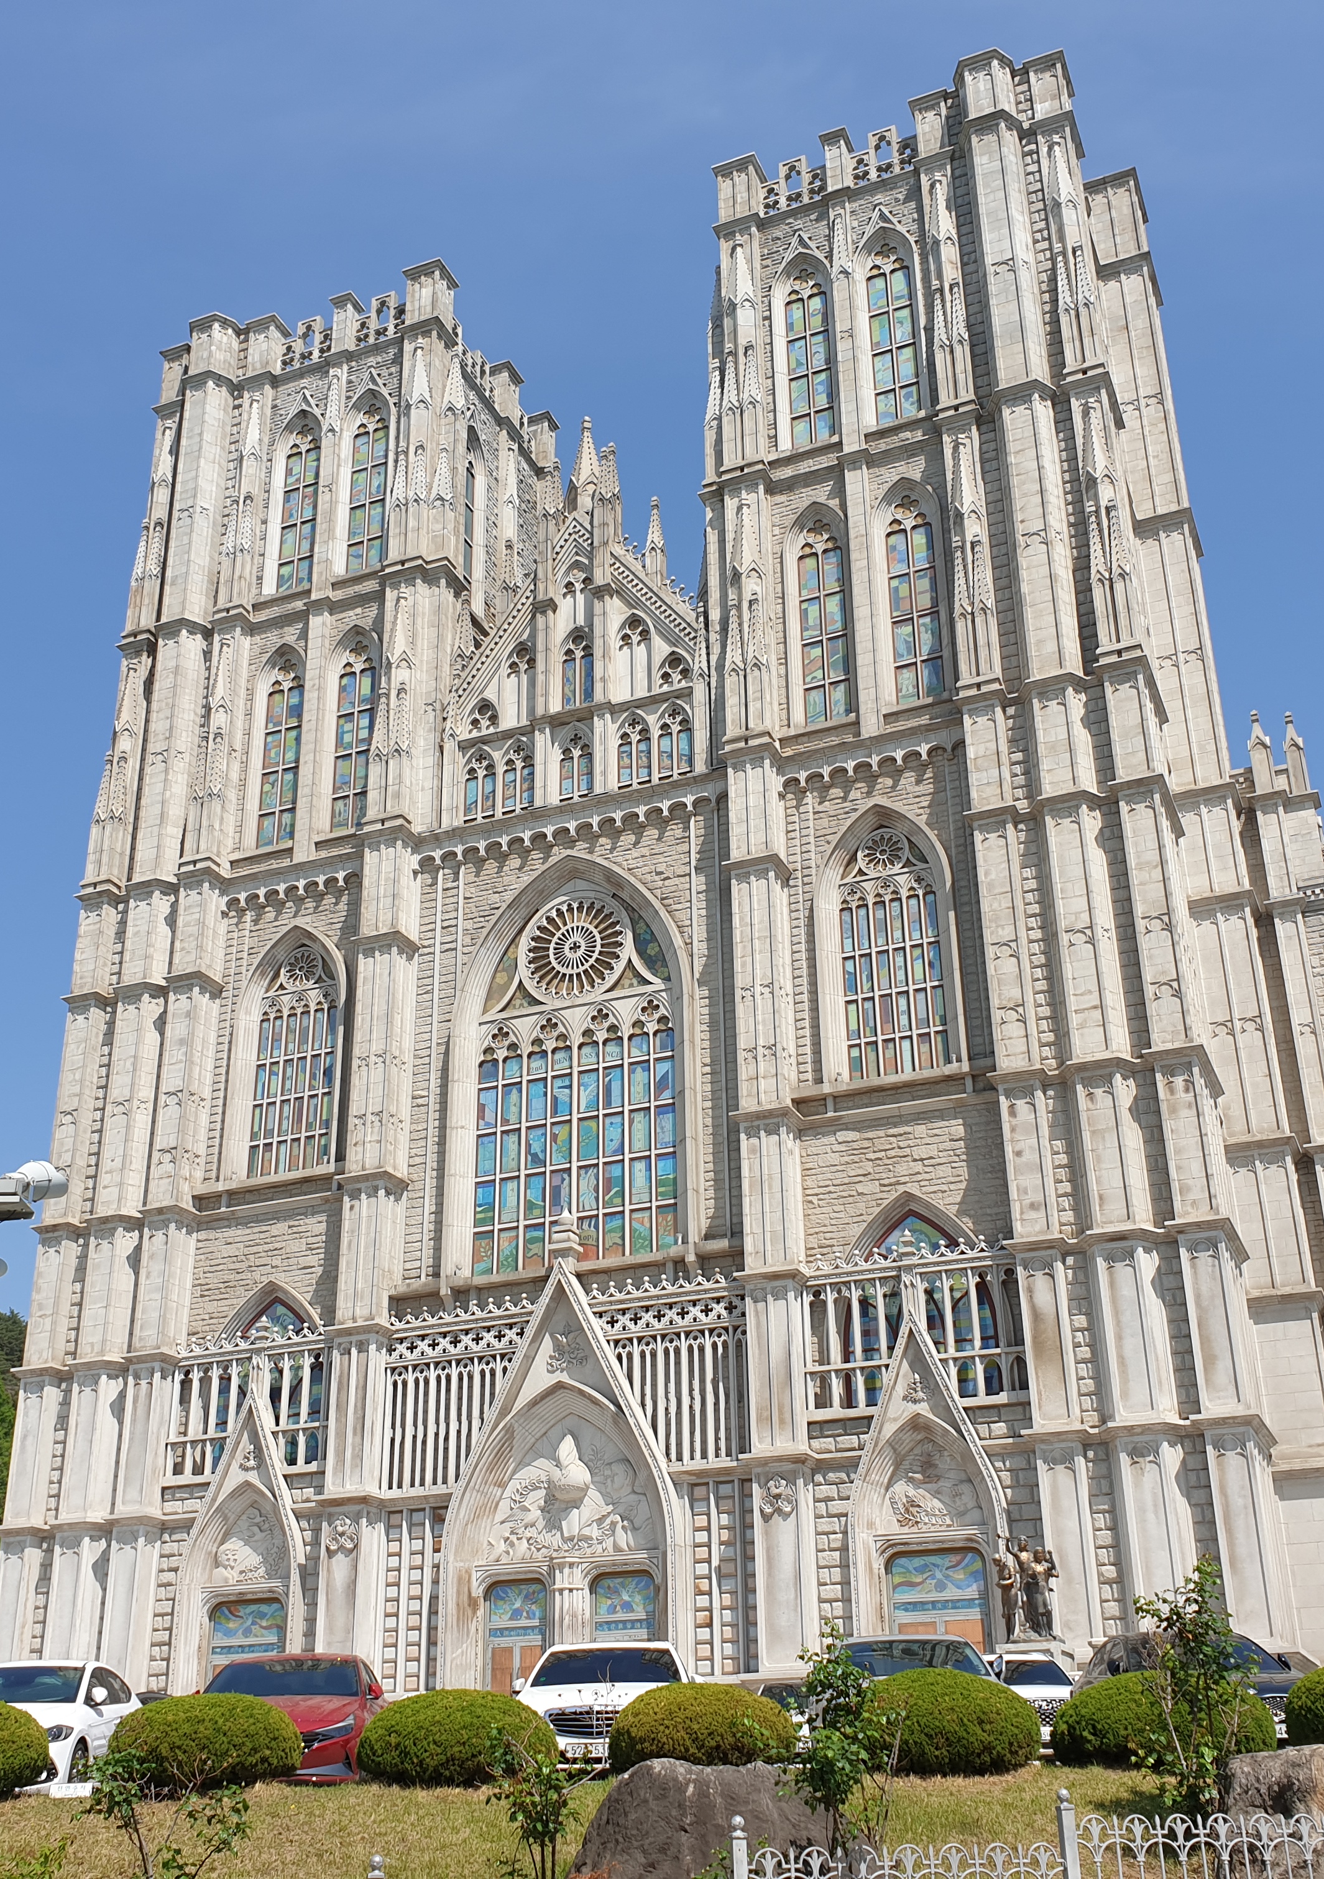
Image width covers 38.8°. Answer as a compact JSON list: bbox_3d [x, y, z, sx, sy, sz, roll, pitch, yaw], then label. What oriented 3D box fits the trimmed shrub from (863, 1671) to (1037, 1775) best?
[{"bbox_3d":[2.499,6.826,16.399,1.585,0.857,1.585,-1,-25,0],"label":"trimmed shrub"}]

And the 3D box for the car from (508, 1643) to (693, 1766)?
[{"bbox_3d":[-0.501,8.074,19.509,1.950,1.490,5.100,-2,-25,2],"label":"car"}]

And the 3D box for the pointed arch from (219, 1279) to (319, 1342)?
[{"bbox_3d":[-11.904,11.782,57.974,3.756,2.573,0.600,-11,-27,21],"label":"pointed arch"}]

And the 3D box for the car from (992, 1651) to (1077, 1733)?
[{"bbox_3d":[5.348,11.815,28.580,1.880,1.680,4.700,-4,-25,5],"label":"car"}]

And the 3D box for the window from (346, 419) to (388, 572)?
[{"bbox_3d":[-10.621,-16.545,68.431,1.500,7.450,0.350,-11,-26,21],"label":"window"}]

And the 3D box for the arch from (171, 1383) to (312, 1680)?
[{"bbox_3d":[-12.646,18.495,56.799,4.857,9.997,1.600,-11,-27,20],"label":"arch"}]

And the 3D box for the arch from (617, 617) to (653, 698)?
[{"bbox_3d":[-0.945,-9.615,63.664,1.373,2.987,0.450,-11,-27,21],"label":"arch"}]

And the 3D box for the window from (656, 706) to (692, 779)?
[{"bbox_3d":[0.436,-6.750,63.519,1.260,2.858,0.400,-11,-27,20],"label":"window"}]

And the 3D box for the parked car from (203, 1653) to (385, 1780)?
[{"bbox_3d":[-3.839,8.432,20.109,1.830,1.420,4.650,0,-25,-1],"label":"parked car"}]

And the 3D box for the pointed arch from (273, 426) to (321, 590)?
[{"bbox_3d":[-13.723,-16.540,71.657,1.792,7.707,0.500,-11,-27,21],"label":"pointed arch"}]

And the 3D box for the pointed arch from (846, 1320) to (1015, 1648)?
[{"bbox_3d":[6.884,14.322,48.126,4.111,9.345,1.000,-11,-27,21],"label":"pointed arch"}]

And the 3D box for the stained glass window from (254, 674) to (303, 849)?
[{"bbox_3d":[-13.836,-6.682,68.692,1.494,7.236,0.350,-11,-27,21],"label":"stained glass window"}]

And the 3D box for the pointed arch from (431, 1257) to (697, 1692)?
[{"bbox_3d":[-2.582,15.154,52.698,7.448,12.270,1.500,-11,-27,21],"label":"pointed arch"}]

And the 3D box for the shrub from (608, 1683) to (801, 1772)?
[{"bbox_3d":[0.356,6.869,16.299,1.644,0.760,1.644,-1,-25,0],"label":"shrub"}]

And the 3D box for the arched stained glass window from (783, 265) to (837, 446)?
[{"bbox_3d":[4.872,-19.473,62.489,1.550,7.360,0.350,-11,-26,21],"label":"arched stained glass window"}]

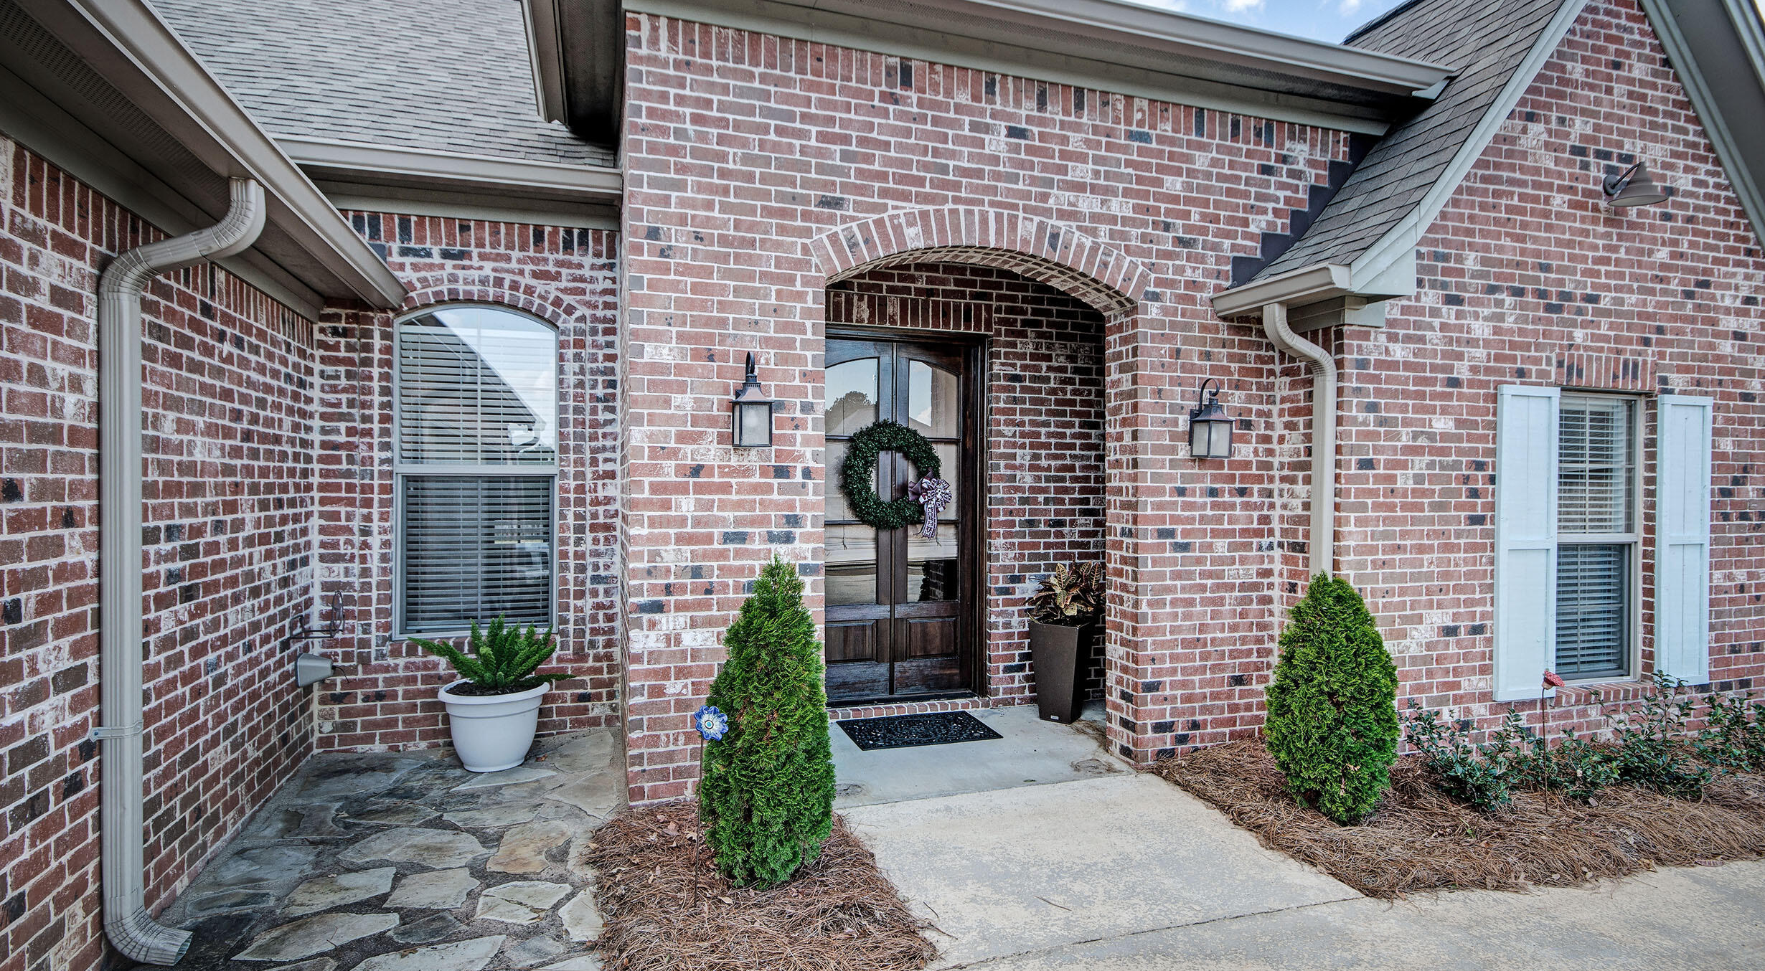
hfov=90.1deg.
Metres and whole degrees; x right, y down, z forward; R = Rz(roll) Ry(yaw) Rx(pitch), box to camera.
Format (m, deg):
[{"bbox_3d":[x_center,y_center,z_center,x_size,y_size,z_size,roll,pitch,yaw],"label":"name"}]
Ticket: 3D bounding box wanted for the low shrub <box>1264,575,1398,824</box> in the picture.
[{"bbox_3d":[2.159,1.000,4.228,0.580,1.160,0.580,0,0,-18],"label":"low shrub"}]

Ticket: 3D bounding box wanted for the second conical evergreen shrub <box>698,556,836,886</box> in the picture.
[{"bbox_3d":[-0.451,0.905,3.505,0.550,1.240,0.550,0,0,-18],"label":"second conical evergreen shrub"}]

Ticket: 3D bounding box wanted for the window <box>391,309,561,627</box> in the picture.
[{"bbox_3d":[-2.378,-0.091,5.194,0.890,1.960,0.100,0,0,-18],"label":"window"}]

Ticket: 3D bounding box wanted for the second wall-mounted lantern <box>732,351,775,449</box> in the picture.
[{"bbox_3d":[-0.605,-0.401,4.128,0.180,0.455,0.245,0,0,-18],"label":"second wall-mounted lantern"}]

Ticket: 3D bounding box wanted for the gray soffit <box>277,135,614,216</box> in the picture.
[{"bbox_3d":[-2.427,-1.714,4.890,1.860,0.180,0.440,0,0,-18],"label":"gray soffit"}]

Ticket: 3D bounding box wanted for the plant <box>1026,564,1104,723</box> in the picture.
[{"bbox_3d":[1.215,1.032,5.889,0.560,1.040,0.560,0,0,33],"label":"plant"}]

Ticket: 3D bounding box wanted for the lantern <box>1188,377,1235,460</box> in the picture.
[{"bbox_3d":[1.837,-0.378,4.943,0.180,0.460,0.245,0,0,-18],"label":"lantern"}]

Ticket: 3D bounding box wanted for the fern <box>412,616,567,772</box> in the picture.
[{"bbox_3d":[-2.115,1.105,4.779,0.760,0.815,0.700,0,0,-18],"label":"fern"}]

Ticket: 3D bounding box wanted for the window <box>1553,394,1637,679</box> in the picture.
[{"bbox_3d":[4.437,0.317,5.593,0.870,1.760,0.060,0,0,-18],"label":"window"}]

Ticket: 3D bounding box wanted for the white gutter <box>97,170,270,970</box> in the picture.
[{"bbox_3d":[-2.225,0.262,2.811,0.420,2.500,0.110,0,0,-18],"label":"white gutter"}]

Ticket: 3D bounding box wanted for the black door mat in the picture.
[{"bbox_3d":[0.228,1.542,5.572,0.910,0.013,0.630,0,0,-18],"label":"black door mat"}]

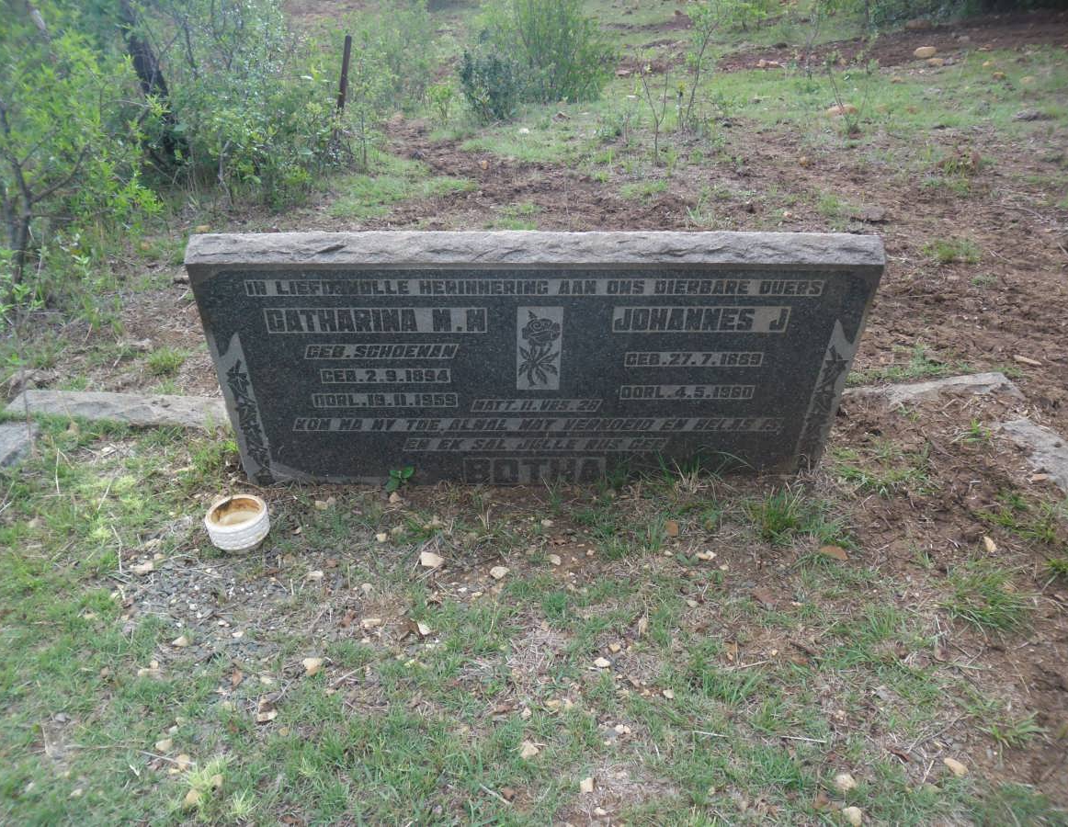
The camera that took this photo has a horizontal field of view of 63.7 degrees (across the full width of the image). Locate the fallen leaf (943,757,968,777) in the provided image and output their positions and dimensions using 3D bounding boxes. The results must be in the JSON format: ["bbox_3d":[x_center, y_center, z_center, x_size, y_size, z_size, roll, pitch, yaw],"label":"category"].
[{"bbox_3d":[0.738,0.618,1.504,0.040,0.016,0.023,19,39,24],"label":"fallen leaf"}]

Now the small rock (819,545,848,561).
[{"bbox_3d":[0.674,0.313,1.933,0.063,0.012,0.031,15,38,20],"label":"small rock"}]

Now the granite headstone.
[{"bbox_3d":[0.002,-0.101,1.985,1.420,0.645,0.105,0,40,0],"label":"granite headstone"}]

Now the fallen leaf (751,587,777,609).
[{"bbox_3d":[0.488,0.391,1.825,0.056,0.011,0.030,24,42,30],"label":"fallen leaf"}]

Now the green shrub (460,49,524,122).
[{"bbox_3d":[-0.250,-1.962,5.150,0.380,0.380,0.340,0,36,0],"label":"green shrub"}]

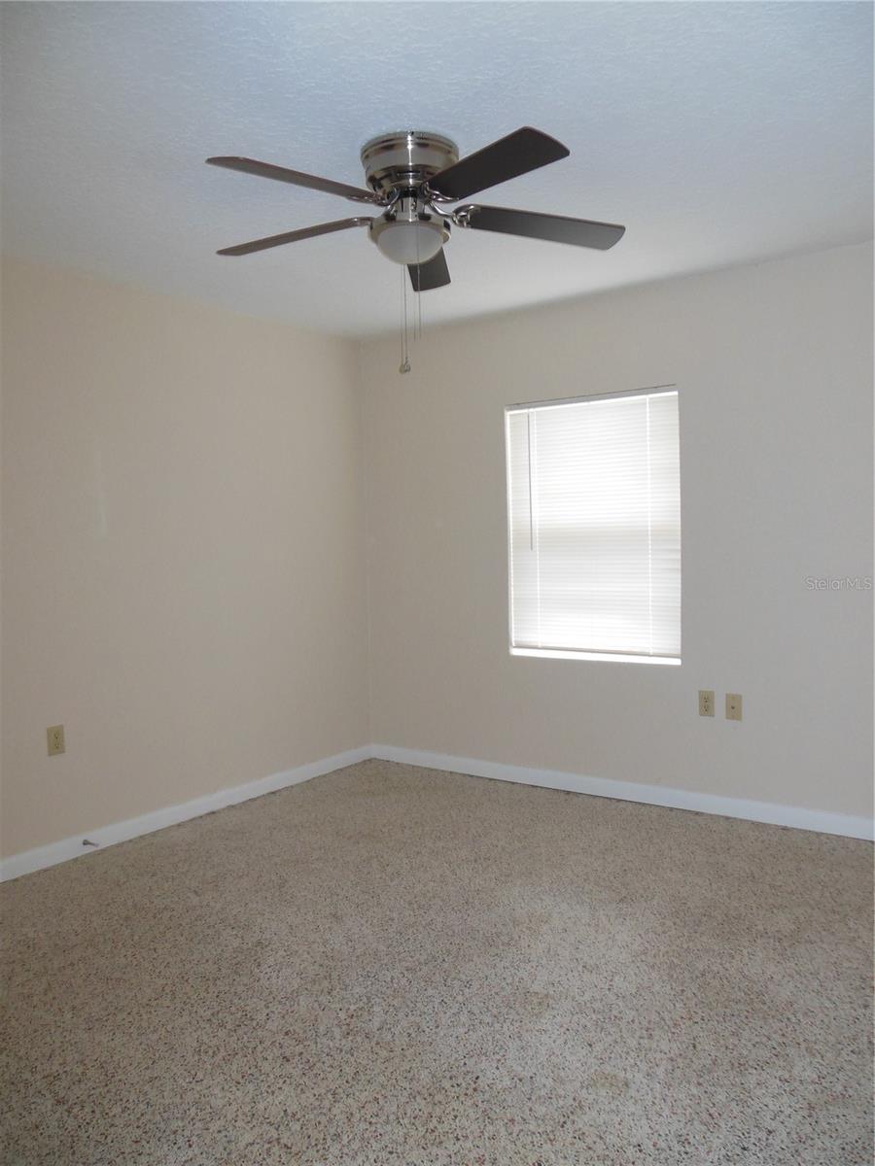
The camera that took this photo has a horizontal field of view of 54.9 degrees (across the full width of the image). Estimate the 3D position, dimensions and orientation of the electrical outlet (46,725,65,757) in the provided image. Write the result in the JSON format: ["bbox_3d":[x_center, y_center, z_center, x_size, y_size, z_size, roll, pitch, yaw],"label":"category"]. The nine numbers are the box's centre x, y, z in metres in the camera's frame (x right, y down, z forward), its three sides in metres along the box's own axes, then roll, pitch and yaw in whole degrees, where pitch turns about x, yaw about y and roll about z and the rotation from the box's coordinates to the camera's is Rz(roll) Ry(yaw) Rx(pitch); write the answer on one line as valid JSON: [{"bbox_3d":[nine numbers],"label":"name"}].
[{"bbox_3d":[-1.543,0.640,3.416,0.010,0.115,0.071,1,4,36],"label":"electrical outlet"}]

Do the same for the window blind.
[{"bbox_3d":[0.751,-0.264,4.132,0.910,1.285,0.080,1,4,36],"label":"window blind"}]

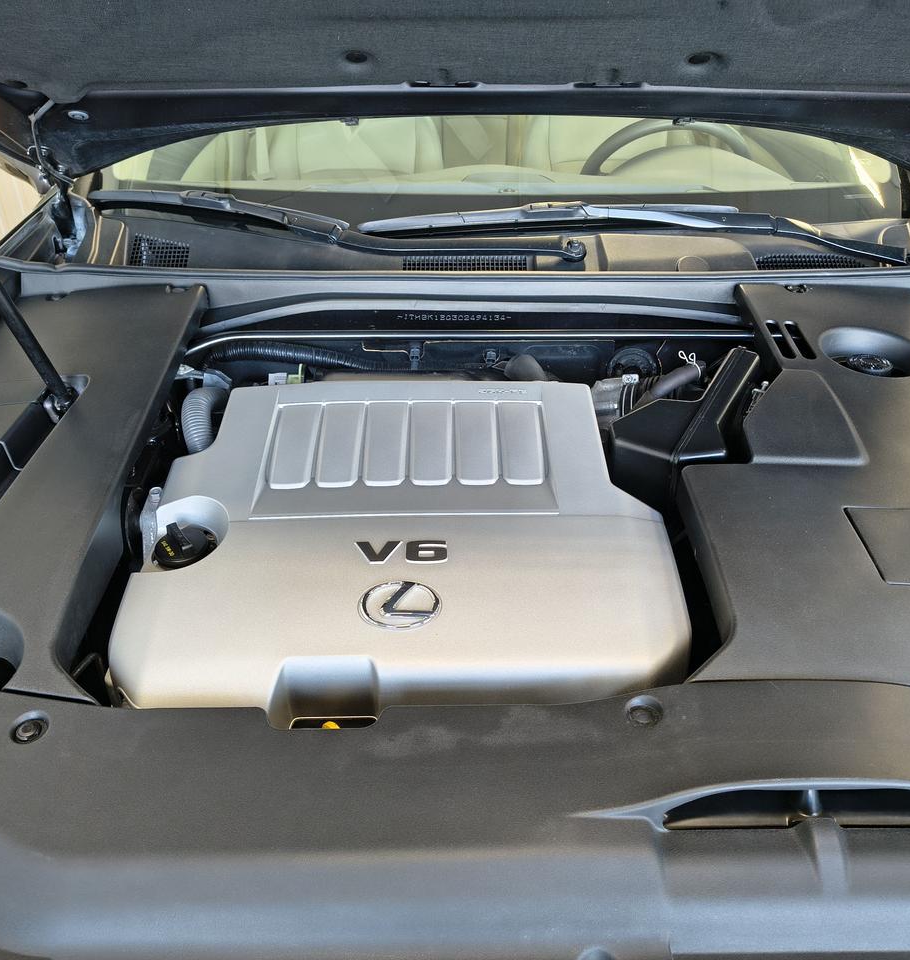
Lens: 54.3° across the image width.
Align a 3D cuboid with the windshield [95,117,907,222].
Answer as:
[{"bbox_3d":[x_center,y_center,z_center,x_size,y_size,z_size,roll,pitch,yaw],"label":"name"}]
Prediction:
[{"bbox_3d":[0.085,-0.757,1.633,1.450,0.160,0.860,0,63,0],"label":"windshield"}]

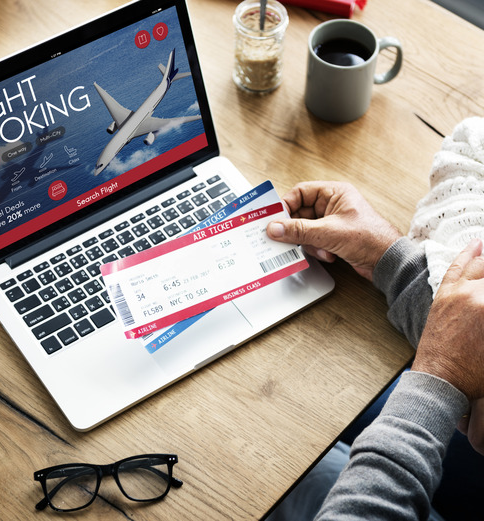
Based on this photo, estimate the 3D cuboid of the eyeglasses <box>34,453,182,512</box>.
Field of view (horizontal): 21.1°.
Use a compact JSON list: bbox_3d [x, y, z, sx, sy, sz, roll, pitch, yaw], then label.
[{"bbox_3d":[-0.125,0.208,1.214,0.138,0.028,0.047,-6,71,-3],"label":"eyeglasses"}]

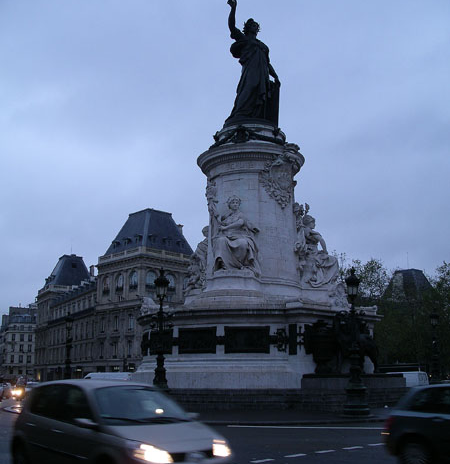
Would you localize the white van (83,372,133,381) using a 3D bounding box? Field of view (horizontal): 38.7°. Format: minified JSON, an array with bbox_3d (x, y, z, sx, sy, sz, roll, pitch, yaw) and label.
[{"bbox_3d":[-10.366,13.154,55.465,5.100,2.150,1.950,2,-13,-8],"label":"white van"}]

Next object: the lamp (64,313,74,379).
[{"bbox_3d":[-10.935,8.716,45.189,0.850,5.900,0.850,0,-13,0],"label":"lamp"}]

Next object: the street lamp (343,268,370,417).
[{"bbox_3d":[5.156,4.327,25.574,1.150,5.850,1.150,0,-13,0],"label":"street lamp"}]

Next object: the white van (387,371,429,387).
[{"bbox_3d":[12.200,11.263,47.076,5.100,2.150,1.950,-11,-17,40],"label":"white van"}]

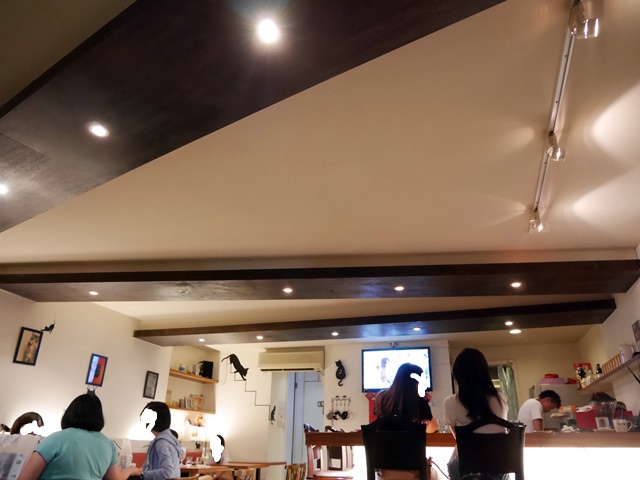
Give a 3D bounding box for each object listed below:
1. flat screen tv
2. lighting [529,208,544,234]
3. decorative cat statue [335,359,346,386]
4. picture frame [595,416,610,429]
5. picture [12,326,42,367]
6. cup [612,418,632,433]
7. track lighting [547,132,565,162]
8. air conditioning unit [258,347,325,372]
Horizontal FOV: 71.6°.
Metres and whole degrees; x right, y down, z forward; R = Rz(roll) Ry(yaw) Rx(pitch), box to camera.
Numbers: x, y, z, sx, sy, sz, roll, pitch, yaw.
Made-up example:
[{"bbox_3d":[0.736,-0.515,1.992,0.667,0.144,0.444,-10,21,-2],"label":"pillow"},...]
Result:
[{"bbox_3d":[1.063,1.816,6.204,0.970,0.585,0.080,-7,-24,18],"label":"flat screen tv"},{"bbox_3d":[1.448,-0.122,2.968,0.080,0.160,0.075,-7,-24,18],"label":"lighting"},{"bbox_3d":[0.300,1.961,6.542,0.180,0.385,0.040,-7,-24,18],"label":"decorative cat statue"},{"bbox_3d":[1.974,1.281,3.100,0.080,0.083,0.030,-9,-25,23],"label":"picture frame"},{"bbox_3d":[-3.099,1.134,4.710,0.025,0.360,0.270,-6,-24,17],"label":"picture"},{"bbox_3d":[2.082,1.277,3.050,0.107,0.080,0.083,-12,-26,27],"label":"cup"},{"bbox_3d":[1.166,-0.462,2.194,0.075,0.155,0.070,-7,-24,18],"label":"track lighting"},{"bbox_3d":[-0.424,1.838,6.791,1.020,0.335,0.210,-7,-24,18],"label":"air conditioning unit"}]

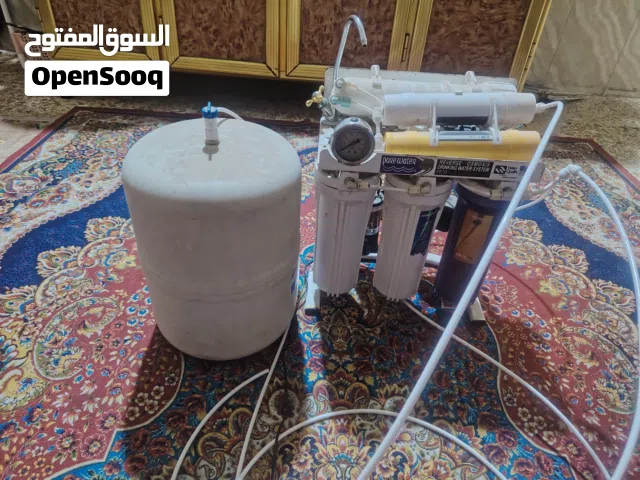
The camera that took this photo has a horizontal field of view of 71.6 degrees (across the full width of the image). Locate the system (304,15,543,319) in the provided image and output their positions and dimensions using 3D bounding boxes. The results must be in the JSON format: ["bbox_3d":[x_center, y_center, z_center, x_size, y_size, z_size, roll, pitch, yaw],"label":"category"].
[{"bbox_3d":[0.176,-0.117,0.847,0.414,0.562,0.222,3,37,1],"label":"system"}]

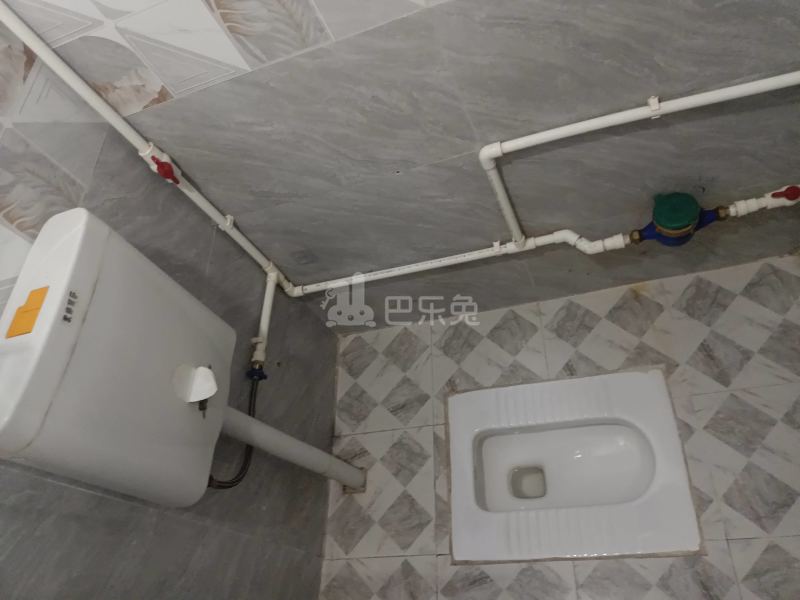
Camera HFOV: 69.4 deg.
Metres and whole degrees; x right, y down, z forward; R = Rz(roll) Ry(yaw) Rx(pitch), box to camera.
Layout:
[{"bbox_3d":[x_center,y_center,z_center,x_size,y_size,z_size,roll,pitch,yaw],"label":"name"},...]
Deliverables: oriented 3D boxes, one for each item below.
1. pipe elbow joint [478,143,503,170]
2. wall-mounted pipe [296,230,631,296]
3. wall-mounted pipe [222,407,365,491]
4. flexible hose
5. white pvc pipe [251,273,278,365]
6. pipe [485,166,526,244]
[{"bbox_3d":[0.164,-0.258,1.031,0.040,0.041,0.028,-11,58,19],"label":"pipe elbow joint"},{"bbox_3d":[0.098,-0.074,1.321,0.795,0.038,0.073,-11,58,18],"label":"wall-mounted pipe"},{"bbox_3d":[-0.225,0.323,1.241,0.051,0.590,0.051,-11,58,19],"label":"wall-mounted pipe"},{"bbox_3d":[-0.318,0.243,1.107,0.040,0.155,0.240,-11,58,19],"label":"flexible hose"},{"bbox_3d":[-0.304,0.037,1.306,0.026,0.026,0.228,-11,58,19],"label":"white pvc pipe"},{"bbox_3d":[0.213,-0.185,1.155,0.021,0.240,0.021,-11,58,19],"label":"pipe"}]

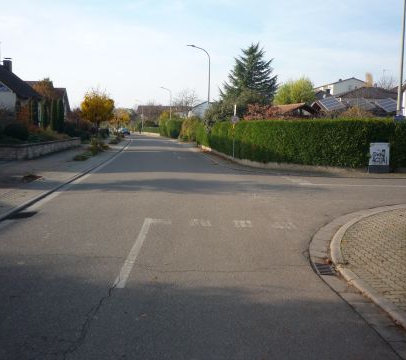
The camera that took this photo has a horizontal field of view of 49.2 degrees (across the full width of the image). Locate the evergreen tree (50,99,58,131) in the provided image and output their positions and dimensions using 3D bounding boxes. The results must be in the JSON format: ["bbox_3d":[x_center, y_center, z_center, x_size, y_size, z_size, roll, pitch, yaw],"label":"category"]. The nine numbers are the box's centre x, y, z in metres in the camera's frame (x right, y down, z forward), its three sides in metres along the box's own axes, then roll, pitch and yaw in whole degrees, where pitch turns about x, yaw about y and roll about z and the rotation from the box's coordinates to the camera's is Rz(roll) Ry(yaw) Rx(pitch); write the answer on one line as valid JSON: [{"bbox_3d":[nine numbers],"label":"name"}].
[{"bbox_3d":[-13.019,-5.339,38.639,0.680,3.450,0.680,-1,7,-7],"label":"evergreen tree"}]

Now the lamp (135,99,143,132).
[{"bbox_3d":[-15.922,-15.790,110.907,1.900,8.100,0.400,-2,7,-17],"label":"lamp"}]

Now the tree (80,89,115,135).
[{"bbox_3d":[-8.244,-4.835,34.671,2.750,4.600,2.750,-1,7,-7],"label":"tree"}]

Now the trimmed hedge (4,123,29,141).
[{"bbox_3d":[-11.511,-2.845,27.356,1.550,1.100,1.500,-1,7,-7],"label":"trimmed hedge"}]

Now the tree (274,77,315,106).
[{"bbox_3d":[10.246,-7.872,49.413,4.600,7.100,4.600,-1,7,-7],"label":"tree"}]

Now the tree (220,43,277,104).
[{"bbox_3d":[4.138,-7.837,40.352,5.300,9.200,5.300,-1,7,-7],"label":"tree"}]

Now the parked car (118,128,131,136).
[{"bbox_3d":[-14.680,-9.152,83.505,1.800,1.480,4.300,-2,7,-12],"label":"parked car"}]

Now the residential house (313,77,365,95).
[{"bbox_3d":[28.112,-16.176,90.716,8.200,9.100,11.500,-1,7,-7],"label":"residential house"}]

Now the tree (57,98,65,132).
[{"bbox_3d":[-12.305,-5.339,38.639,0.680,3.450,0.680,-1,7,-7],"label":"tree"}]

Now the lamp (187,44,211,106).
[{"bbox_3d":[-0.320,-6.643,35.460,1.800,8.000,0.350,-1,7,-7],"label":"lamp"}]

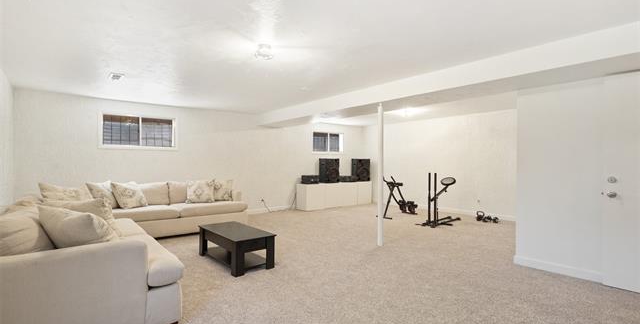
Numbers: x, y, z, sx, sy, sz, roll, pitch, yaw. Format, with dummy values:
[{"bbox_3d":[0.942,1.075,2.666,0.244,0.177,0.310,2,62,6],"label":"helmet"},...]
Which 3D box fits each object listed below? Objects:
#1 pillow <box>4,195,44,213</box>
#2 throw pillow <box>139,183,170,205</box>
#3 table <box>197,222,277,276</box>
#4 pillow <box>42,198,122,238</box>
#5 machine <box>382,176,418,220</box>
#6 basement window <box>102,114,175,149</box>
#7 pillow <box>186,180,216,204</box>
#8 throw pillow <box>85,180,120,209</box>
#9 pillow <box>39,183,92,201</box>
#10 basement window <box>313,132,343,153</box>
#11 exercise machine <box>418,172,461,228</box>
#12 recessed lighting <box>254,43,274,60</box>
[{"bbox_3d":[-2.910,0.478,2.800,0.200,0.360,0.580,-16,11,-41],"label":"pillow"},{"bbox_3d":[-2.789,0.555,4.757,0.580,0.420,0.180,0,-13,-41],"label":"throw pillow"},{"bbox_3d":[-1.052,1.040,3.529,0.501,0.384,1.058,0,0,-43],"label":"table"},{"bbox_3d":[-2.021,0.527,2.450,0.480,0.440,0.170,0,21,8],"label":"pillow"},{"bbox_3d":[1.707,0.747,6.261,0.950,0.880,0.440,0,1,-41],"label":"machine"},{"bbox_3d":[-3.106,-0.513,4.945,1.120,0.560,0.090,0,1,-41],"label":"basement window"},{"bbox_3d":[-2.180,0.542,5.214,0.460,0.420,0.160,0,-14,-41],"label":"pillow"},{"bbox_3d":[-3.328,0.520,4.350,0.160,0.430,0.460,-27,-13,27],"label":"throw pillow"},{"bbox_3d":[-3.360,0.519,3.778,0.170,0.440,0.500,-16,-6,25],"label":"pillow"},{"bbox_3d":[0.243,-0.535,8.132,1.190,0.610,0.100,0,0,-42],"label":"basement window"},{"bbox_3d":[2.346,0.711,5.531,1.050,0.970,0.460,0,1,-41],"label":"exercise machine"},{"bbox_3d":[-0.483,-0.965,2.499,0.150,0.100,0.150,0,1,0],"label":"recessed lighting"}]

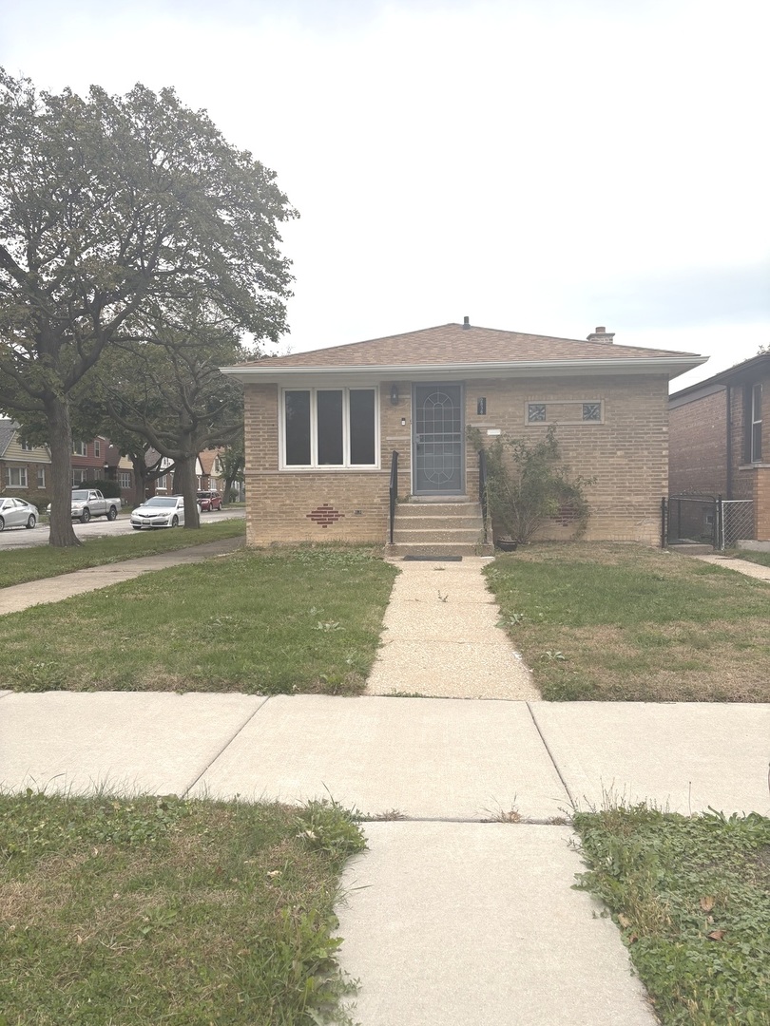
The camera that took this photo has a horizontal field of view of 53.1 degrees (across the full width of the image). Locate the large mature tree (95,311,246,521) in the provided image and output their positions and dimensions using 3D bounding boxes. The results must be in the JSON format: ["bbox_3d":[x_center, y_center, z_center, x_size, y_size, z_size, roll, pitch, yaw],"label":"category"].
[{"bbox_3d":[-8.413,-3.843,32.453,7.200,9.000,7.200,0,2,5],"label":"large mature tree"}]

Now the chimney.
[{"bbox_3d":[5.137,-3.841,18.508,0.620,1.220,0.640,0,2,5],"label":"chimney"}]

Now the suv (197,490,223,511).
[{"bbox_3d":[-14.988,-1.006,64.759,1.830,1.680,4.600,0,2,5],"label":"suv"}]

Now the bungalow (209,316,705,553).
[{"bbox_3d":[1.721,-2.036,19.368,8.450,4.880,12.200,0,2,5],"label":"bungalow"}]

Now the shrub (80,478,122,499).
[{"bbox_3d":[-21.228,-1.403,57.761,2.100,2.270,2.700,0,2,5],"label":"shrub"}]

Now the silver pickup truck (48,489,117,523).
[{"bbox_3d":[-16.581,-0.405,42.621,1.910,1.800,5.500,0,2,5],"label":"silver pickup truck"}]

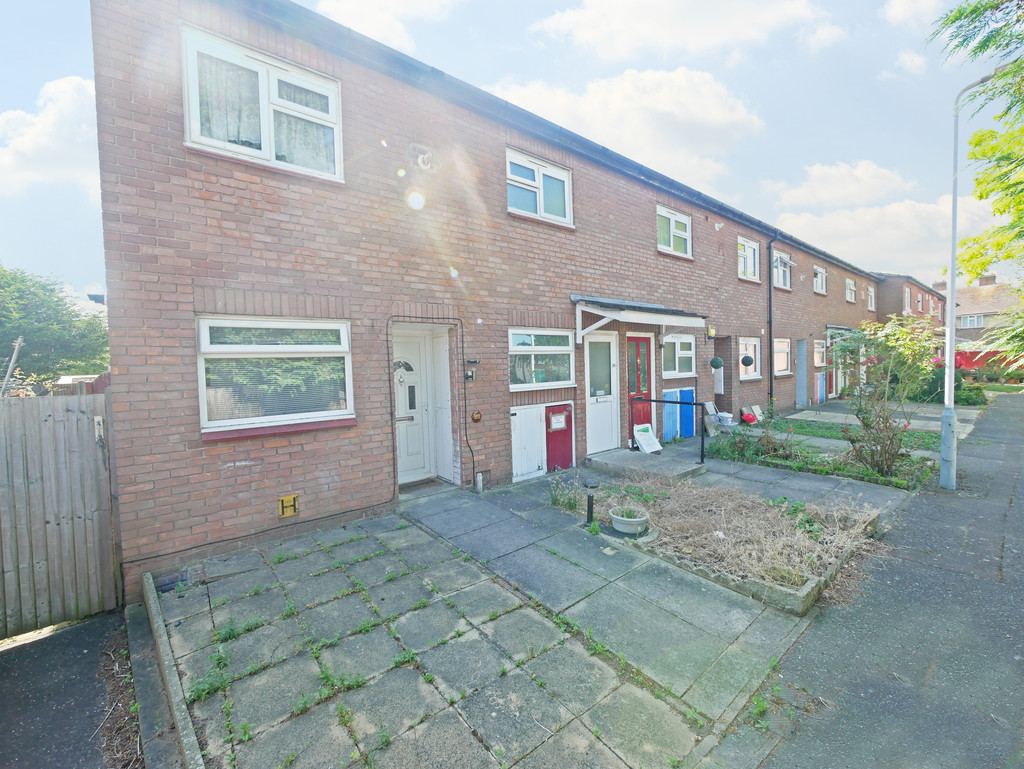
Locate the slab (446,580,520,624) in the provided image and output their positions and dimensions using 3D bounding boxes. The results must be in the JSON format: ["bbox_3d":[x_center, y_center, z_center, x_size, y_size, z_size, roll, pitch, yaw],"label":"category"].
[{"bbox_3d":[-0.208,1.637,3.117,0.440,0.045,0.445,-4,5,-38],"label":"slab"}]

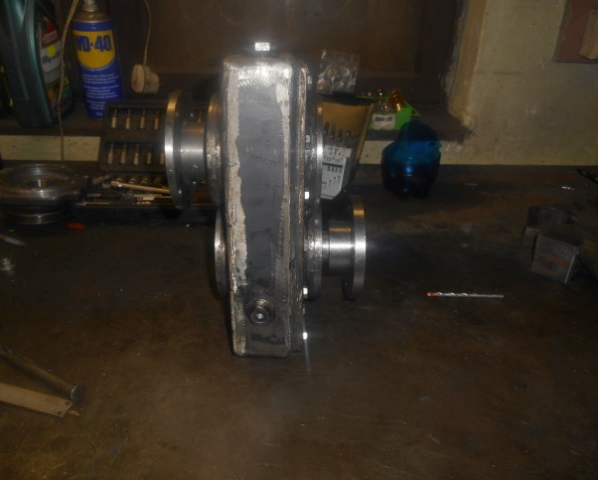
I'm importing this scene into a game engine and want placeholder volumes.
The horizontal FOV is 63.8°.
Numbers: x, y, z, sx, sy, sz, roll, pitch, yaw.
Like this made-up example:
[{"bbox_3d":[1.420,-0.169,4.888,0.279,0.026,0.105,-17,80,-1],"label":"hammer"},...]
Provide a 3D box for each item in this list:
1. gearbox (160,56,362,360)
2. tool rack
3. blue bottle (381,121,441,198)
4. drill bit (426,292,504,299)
[{"bbox_3d":[-0.018,-0.029,0.356,0.131,0.200,0.110,0,25,0],"label":"gearbox"},{"bbox_3d":[-0.188,-0.117,0.651,0.190,0.112,0.212,0,25,0],"label":"tool rack"},{"bbox_3d":[0.155,-0.113,0.664,0.078,0.094,0.078,0,25,0],"label":"blue bottle"},{"bbox_3d":[0.146,0.049,0.422,0.066,0.003,0.003,1,25,3],"label":"drill bit"}]

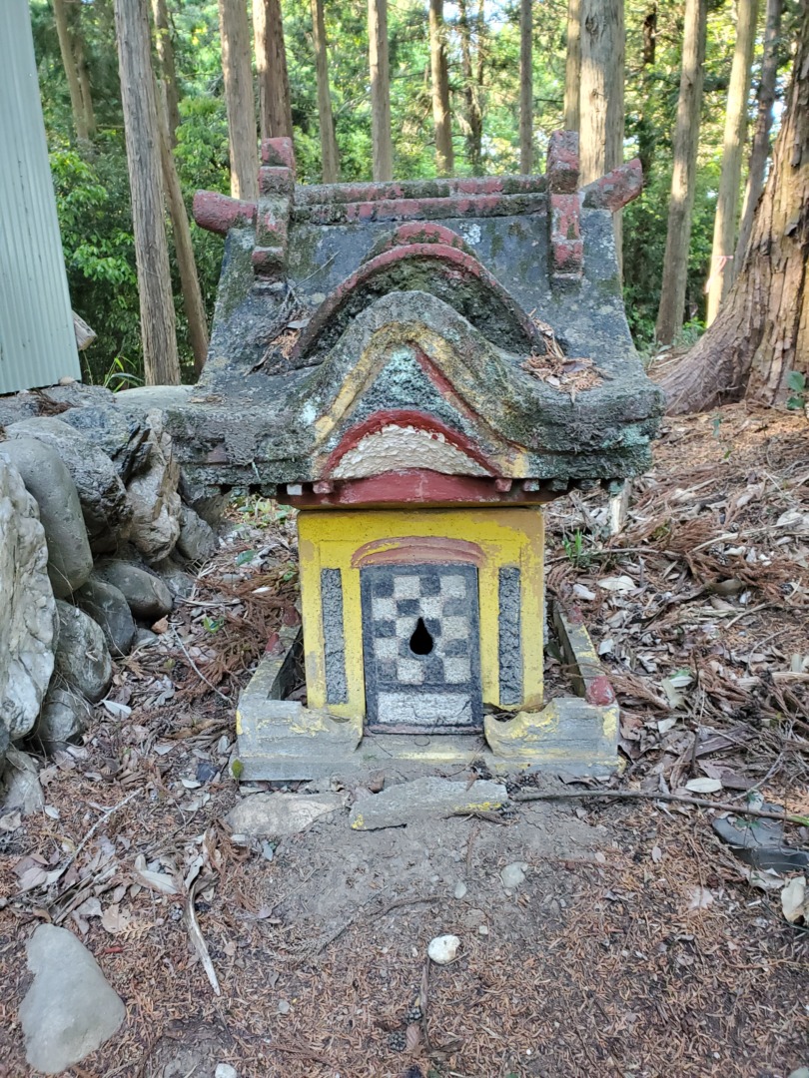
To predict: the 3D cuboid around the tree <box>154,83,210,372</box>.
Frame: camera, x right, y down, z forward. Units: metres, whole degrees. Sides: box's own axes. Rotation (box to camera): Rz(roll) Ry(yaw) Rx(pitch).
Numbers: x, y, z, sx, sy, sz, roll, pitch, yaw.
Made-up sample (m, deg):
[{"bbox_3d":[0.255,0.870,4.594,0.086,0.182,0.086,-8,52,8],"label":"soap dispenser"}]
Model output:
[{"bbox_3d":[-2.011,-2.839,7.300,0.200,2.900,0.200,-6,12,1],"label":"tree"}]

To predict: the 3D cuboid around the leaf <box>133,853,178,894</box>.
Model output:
[{"bbox_3d":[-0.497,0.665,1.617,0.127,0.020,0.031,16,29,32],"label":"leaf"}]

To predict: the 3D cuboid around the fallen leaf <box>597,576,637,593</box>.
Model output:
[{"bbox_3d":[0.771,0.155,2.938,0.114,0.020,0.068,-5,35,-8],"label":"fallen leaf"}]

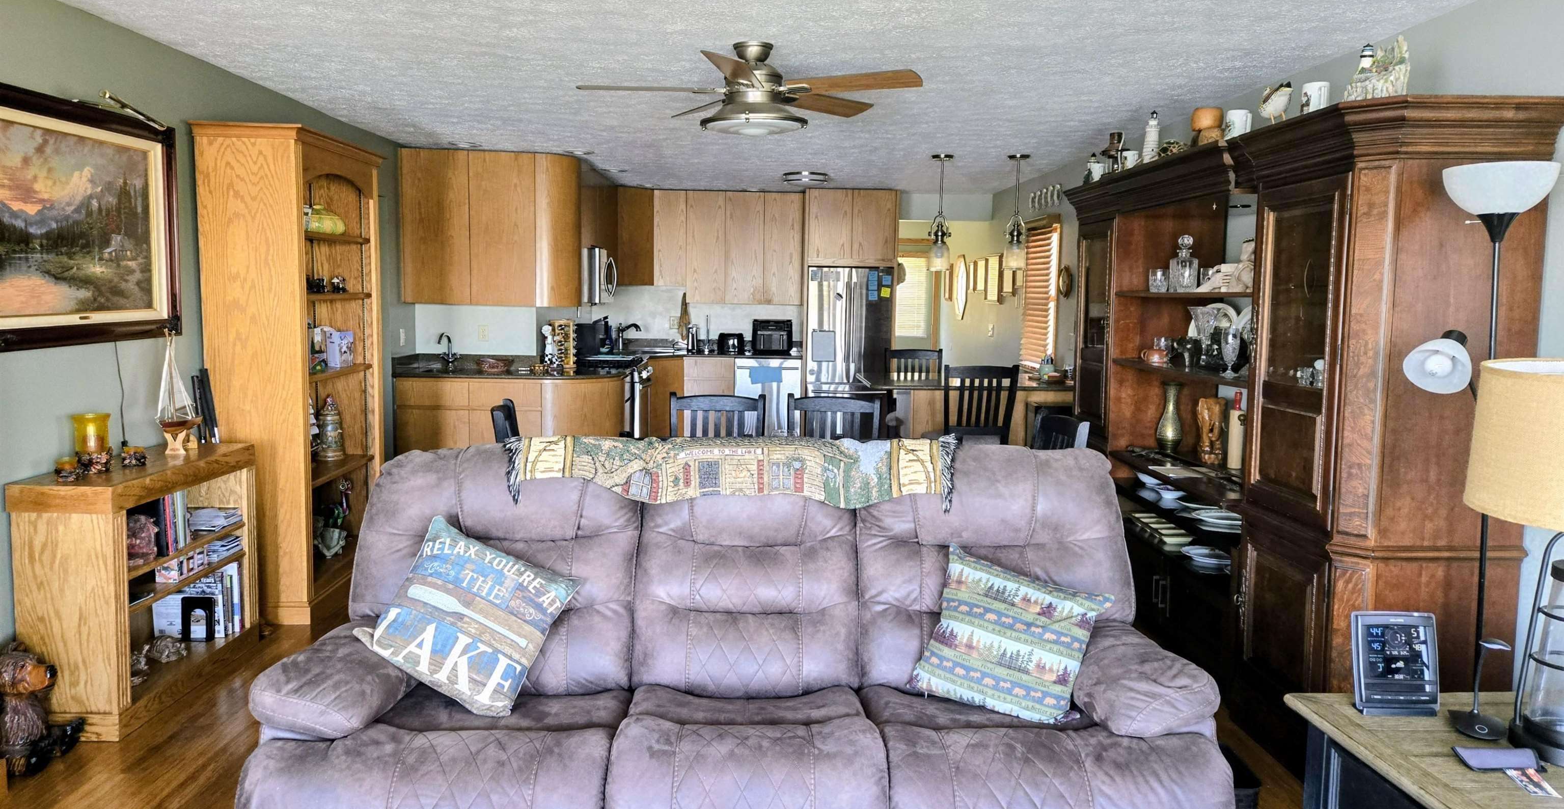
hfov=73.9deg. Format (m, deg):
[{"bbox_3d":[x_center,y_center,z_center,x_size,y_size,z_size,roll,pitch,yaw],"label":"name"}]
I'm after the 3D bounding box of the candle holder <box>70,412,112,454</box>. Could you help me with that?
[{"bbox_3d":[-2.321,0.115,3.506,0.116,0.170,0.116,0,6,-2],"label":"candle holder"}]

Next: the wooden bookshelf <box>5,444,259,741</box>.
[{"bbox_3d":[-2.246,0.596,3.742,0.300,0.800,1.140,0,5,-5],"label":"wooden bookshelf"}]

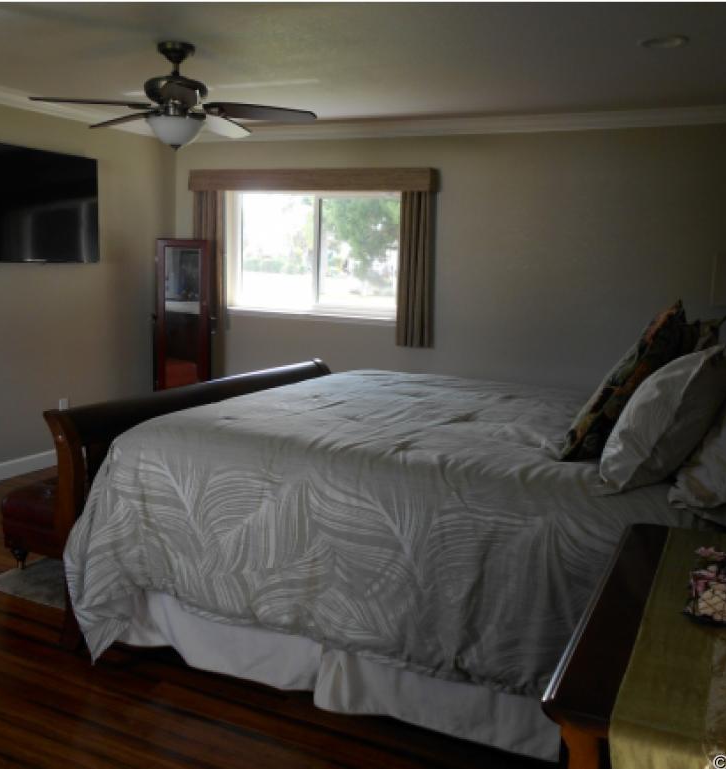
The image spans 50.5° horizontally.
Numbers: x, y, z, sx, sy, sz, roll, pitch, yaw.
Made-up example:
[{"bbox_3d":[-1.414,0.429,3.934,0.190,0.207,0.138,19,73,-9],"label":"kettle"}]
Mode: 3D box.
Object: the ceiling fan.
[{"bbox_3d":[-0.867,-1.336,3.570,1.310,0.470,1.310,7,10,26],"label":"ceiling fan"}]

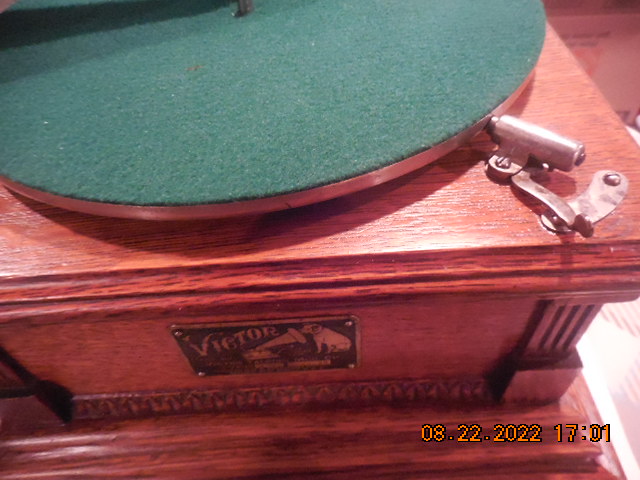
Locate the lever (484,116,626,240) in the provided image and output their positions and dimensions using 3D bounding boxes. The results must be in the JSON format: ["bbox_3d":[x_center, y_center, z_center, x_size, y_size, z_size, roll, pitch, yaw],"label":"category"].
[{"bbox_3d":[0.080,-0.025,0.145,0.034,0.020,0.045,-22,50,-13],"label":"lever"}]

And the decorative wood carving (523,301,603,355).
[{"bbox_3d":[0.099,0.029,0.192,0.021,0.042,0.014,-4,48,3],"label":"decorative wood carving"}]

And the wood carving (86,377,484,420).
[{"bbox_3d":[-0.024,0.087,0.253,0.237,0.015,0.009,-4,48,3],"label":"wood carving"}]

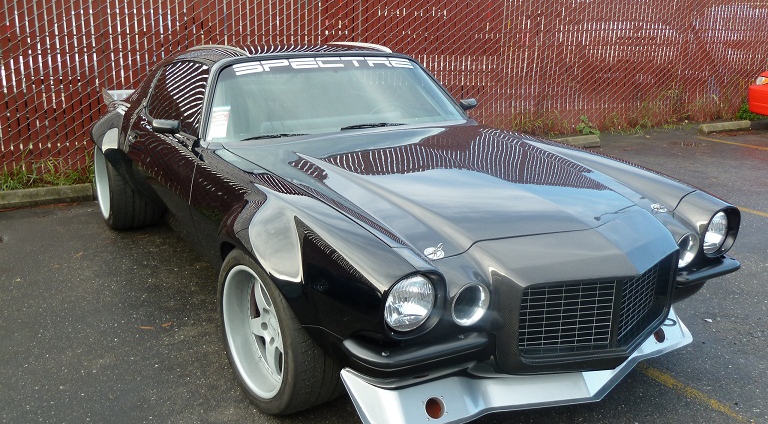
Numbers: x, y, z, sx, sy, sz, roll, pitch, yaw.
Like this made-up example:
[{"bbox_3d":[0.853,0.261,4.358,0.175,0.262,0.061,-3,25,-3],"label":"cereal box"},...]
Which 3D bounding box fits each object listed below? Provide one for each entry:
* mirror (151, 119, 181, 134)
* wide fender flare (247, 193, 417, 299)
[{"bbox_3d":[-1.019,-0.398,3.321,0.130,0.070,0.070,-9,18,-29],"label":"mirror"},{"bbox_3d":[-0.285,0.117,2.308,0.260,0.290,0.900,-9,18,-29],"label":"wide fender flare"}]

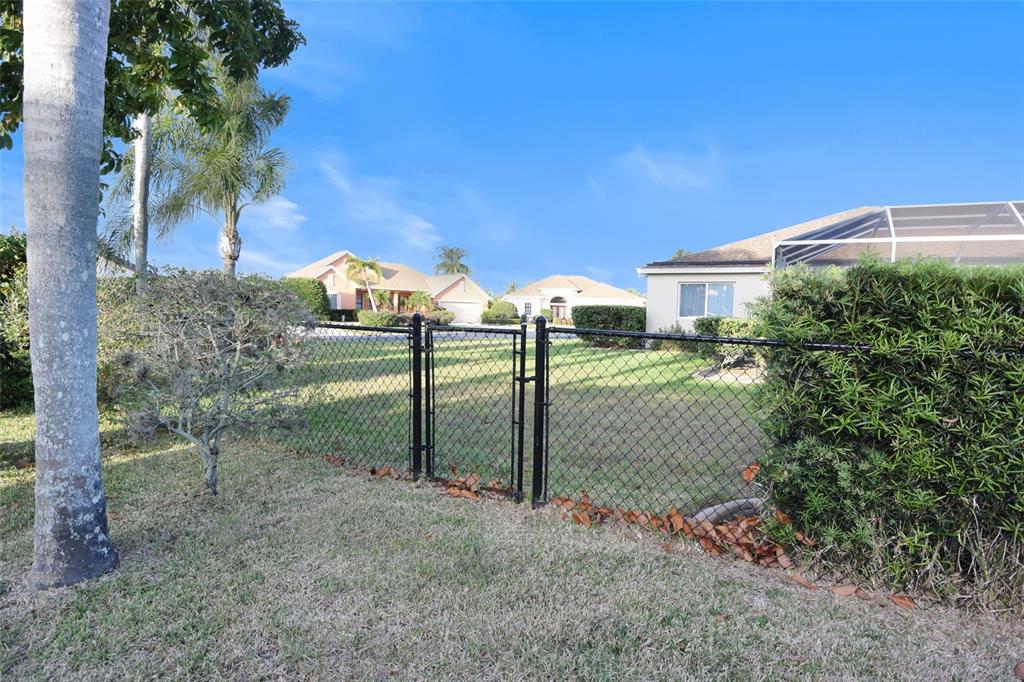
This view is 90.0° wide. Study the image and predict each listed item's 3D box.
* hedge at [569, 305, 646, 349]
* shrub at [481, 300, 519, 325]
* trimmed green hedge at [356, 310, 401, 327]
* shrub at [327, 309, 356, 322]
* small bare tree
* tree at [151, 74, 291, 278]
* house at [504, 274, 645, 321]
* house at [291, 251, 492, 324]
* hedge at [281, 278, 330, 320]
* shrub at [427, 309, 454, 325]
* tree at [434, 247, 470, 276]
[{"bbox_3d":[3.391,-0.496,17.800,2.700,1.550,1.300,1,4,5],"label":"hedge"},{"bbox_3d":[-1.197,-2.729,49.000,2.900,2.300,2.400,-2,5,-38],"label":"shrub"},{"bbox_3d":[-10.303,-1.814,39.500,3.300,1.400,1.400,-2,5,-38],"label":"trimmed green hedge"},{"bbox_3d":[-13.659,-2.063,41.000,2.400,1.100,1.100,-2,5,-38],"label":"shrub"},{"bbox_3d":[-2.207,0.305,3.710,1.400,1.620,1.350,1,4,0],"label":"small bare tree"},{"bbox_3d":[-7.919,-3.507,14.000,4.200,7.890,4.200,1,4,0],"label":"tree"},{"bbox_3d":[6.600,-5.582,66.000,17.500,5.700,13.000,0,4,-12],"label":"house"},{"bbox_3d":[-13.600,-5.429,51.000,18.500,6.800,13.500,-2,5,-38],"label":"house"},{"bbox_3d":[-15.736,-3.143,39.000,2.900,3.200,2.600,-2,5,-38],"label":"hedge"},{"bbox_3d":[-6.147,-2.106,44.000,1.900,1.400,1.500,-2,5,-38],"label":"shrub"},{"bbox_3d":[-8.138,-7.988,70.000,5.000,9.870,5.000,1,4,0],"label":"tree"}]

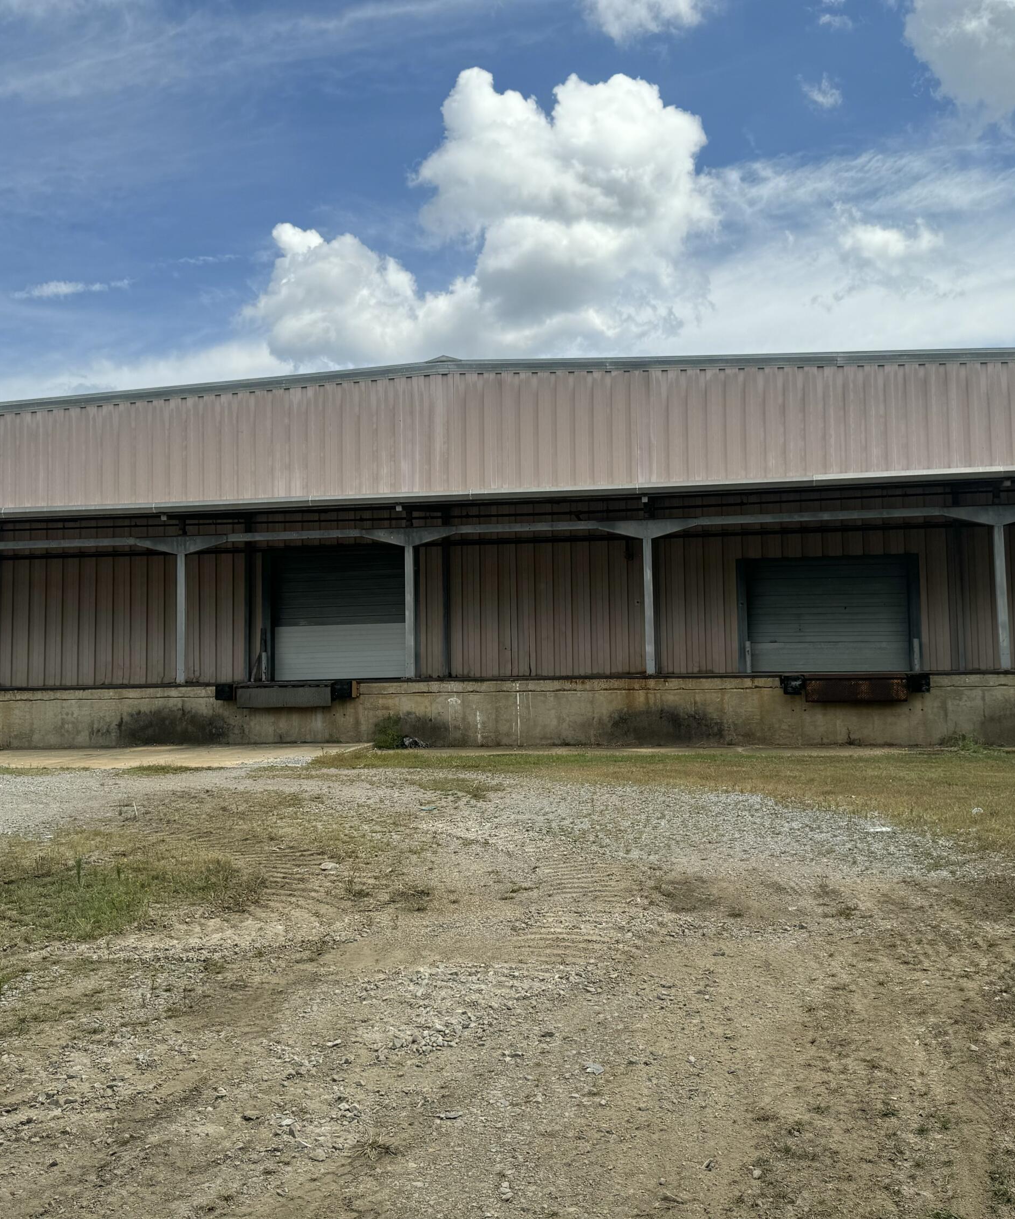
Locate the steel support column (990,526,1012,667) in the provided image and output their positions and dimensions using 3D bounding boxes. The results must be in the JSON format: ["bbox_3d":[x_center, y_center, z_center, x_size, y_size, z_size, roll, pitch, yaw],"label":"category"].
[{"bbox_3d":[8.694,-0.223,19.821,0.155,2.550,0.150,-1,-4,9],"label":"steel support column"}]

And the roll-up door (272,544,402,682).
[{"bbox_3d":[-3.671,0.076,25.200,3.170,3.020,0.120,-1,-4,9],"label":"roll-up door"}]

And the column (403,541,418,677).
[{"bbox_3d":[-1.834,0.052,21.443,0.155,2.550,0.150,-1,-4,9],"label":"column"}]

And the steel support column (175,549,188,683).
[{"bbox_3d":[-6.372,0.171,22.143,0.155,2.550,0.150,-1,-4,9],"label":"steel support column"}]

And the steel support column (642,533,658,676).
[{"bbox_3d":[2.621,-0.065,20.757,0.155,2.550,0.150,-1,-4,9],"label":"steel support column"}]

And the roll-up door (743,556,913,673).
[{"bbox_3d":[6.678,0.100,23.588,3.300,2.430,0.120,-1,-4,9],"label":"roll-up door"}]

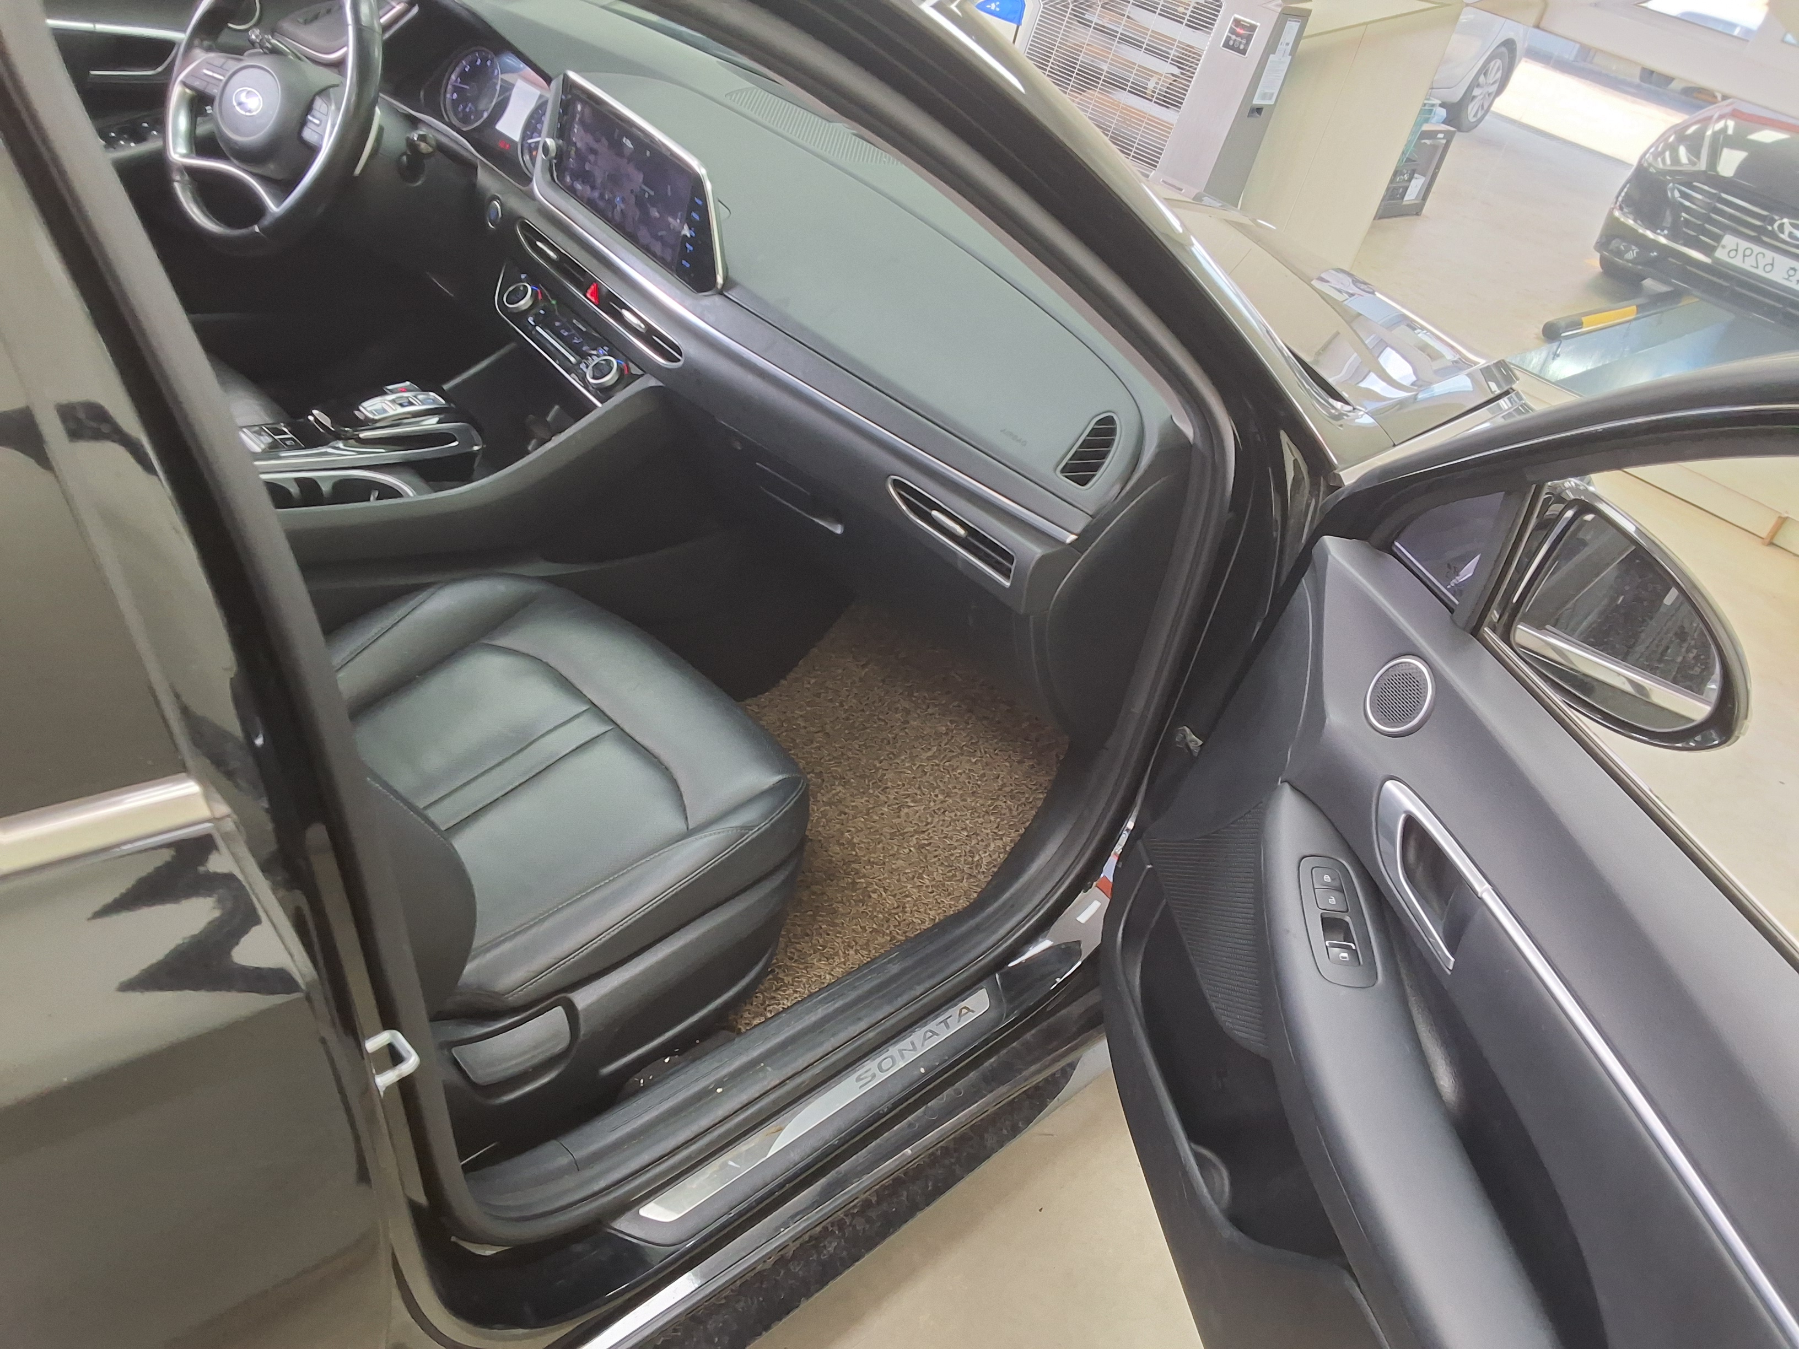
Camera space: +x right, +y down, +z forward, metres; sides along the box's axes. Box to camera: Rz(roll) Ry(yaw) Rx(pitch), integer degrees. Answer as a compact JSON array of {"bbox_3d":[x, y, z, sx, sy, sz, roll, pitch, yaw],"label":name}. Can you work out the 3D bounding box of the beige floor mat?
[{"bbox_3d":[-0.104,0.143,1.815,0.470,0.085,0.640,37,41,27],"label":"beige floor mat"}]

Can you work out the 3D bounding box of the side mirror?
[{"bbox_3d":[0.614,-0.051,1.240,0.215,0.155,0.125,26,31,1],"label":"side mirror"}]

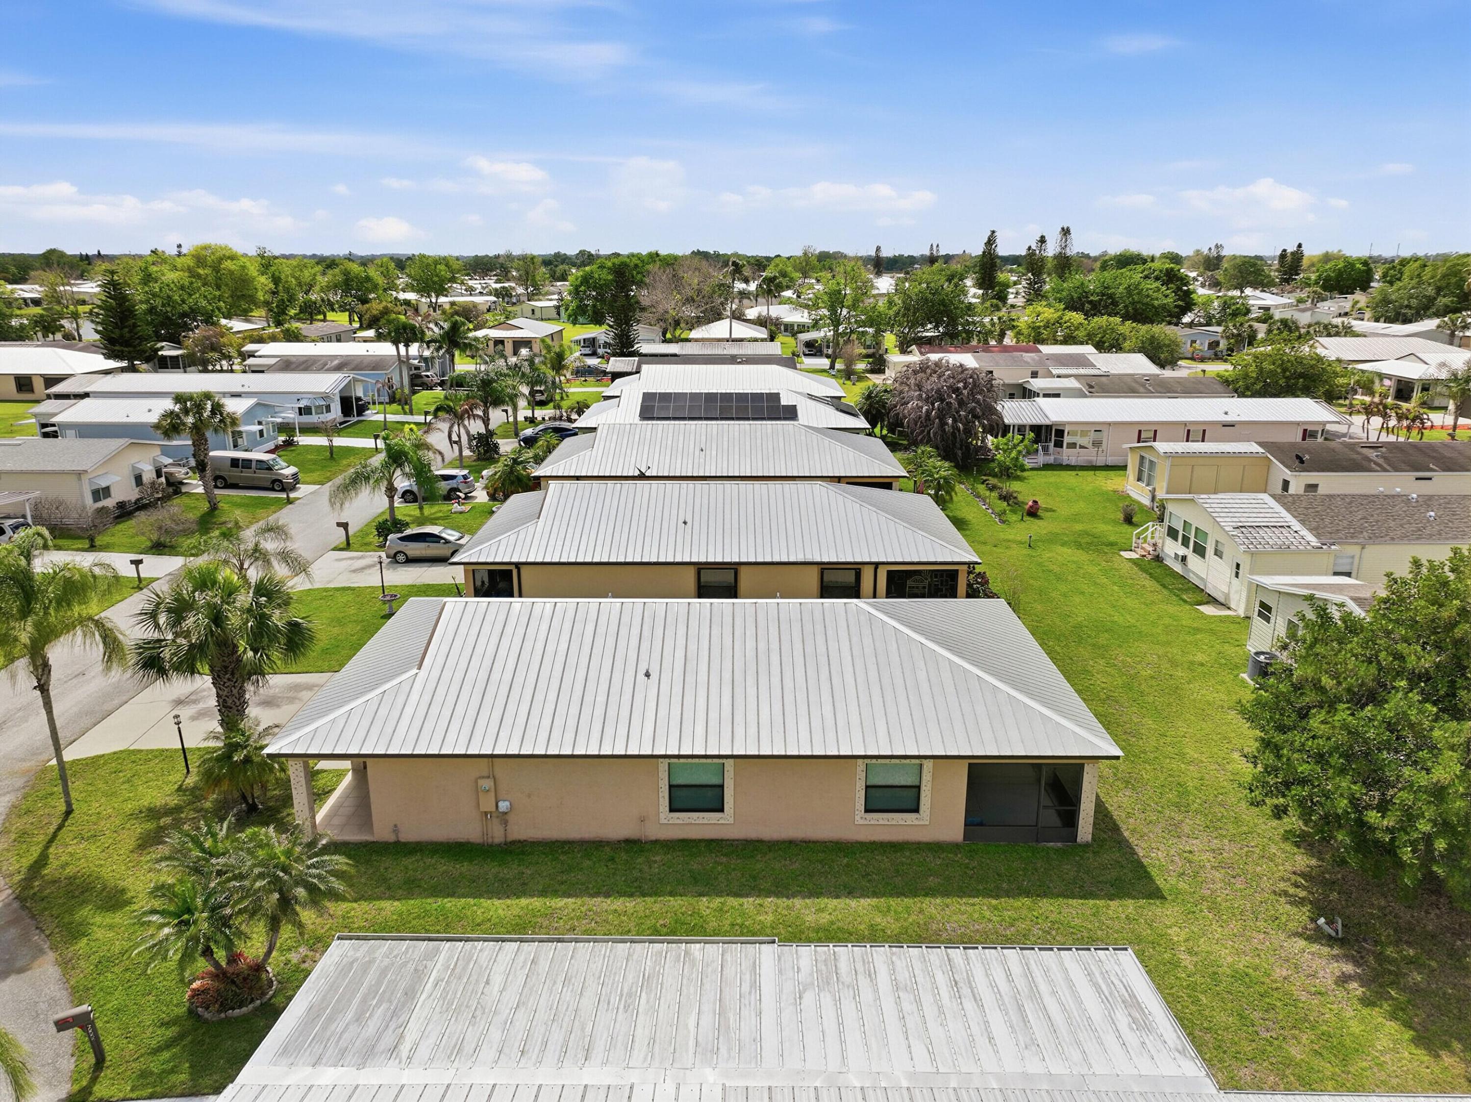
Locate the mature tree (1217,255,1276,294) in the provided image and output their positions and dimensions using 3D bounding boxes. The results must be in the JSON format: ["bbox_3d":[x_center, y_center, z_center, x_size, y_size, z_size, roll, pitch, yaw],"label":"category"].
[{"bbox_3d":[130.634,-68.493,261.245,13.365,14.393,12.697,0,16,0],"label":"mature tree"}]

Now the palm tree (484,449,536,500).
[{"bbox_3d":[-12.280,-3.787,55.442,2.900,3.200,2.800,0,16,0],"label":"palm tree"}]

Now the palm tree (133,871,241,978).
[{"bbox_3d":[-10.673,7.516,20.026,2.050,2.284,2.050,0,16,0],"label":"palm tree"}]

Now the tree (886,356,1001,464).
[{"bbox_3d":[14.101,-9.571,68.550,7.900,7.000,7.500,0,16,0],"label":"tree"}]

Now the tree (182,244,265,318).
[{"bbox_3d":[-89.972,-46.036,179.274,14.800,15.300,13.500,0,16,0],"label":"tree"}]

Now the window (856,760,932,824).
[{"bbox_3d":[3.723,5.639,23.941,1.750,1.740,0.120,0,16,0],"label":"window"}]

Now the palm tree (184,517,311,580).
[{"bbox_3d":[-18.325,1.047,38.349,4.500,4.574,4.500,0,16,0],"label":"palm tree"}]

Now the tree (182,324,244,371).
[{"bbox_3d":[-64.664,-25.137,126.240,6.860,5.676,6.860,0,16,0],"label":"tree"}]

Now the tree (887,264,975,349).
[{"bbox_3d":[28.824,-35.807,150.496,12.834,12.724,12.834,0,16,0],"label":"tree"}]

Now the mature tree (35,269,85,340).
[{"bbox_3d":[-110.111,-39.976,166.323,6.932,11.502,6.932,0,16,0],"label":"mature tree"}]

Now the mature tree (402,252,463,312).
[{"bbox_3d":[-73.285,-64.732,247.759,14.251,14.615,13.539,0,16,0],"label":"mature tree"}]

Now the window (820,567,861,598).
[{"bbox_3d":[4.106,1.410,39.594,1.580,1.551,0.120,0,16,0],"label":"window"}]

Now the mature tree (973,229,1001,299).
[{"bbox_3d":[65.575,-73.384,265.050,6.200,20.000,6.000,0,16,0],"label":"mature tree"}]

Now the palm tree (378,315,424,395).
[{"bbox_3d":[-28.605,-15.867,87.548,4.100,8.500,3.900,0,16,0],"label":"palm tree"}]

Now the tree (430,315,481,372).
[{"bbox_3d":[-32.677,-24.035,119.511,6.130,7.258,5.946,0,16,0],"label":"tree"}]

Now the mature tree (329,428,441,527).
[{"bbox_3d":[-17.452,-3.374,50.847,5.403,5.487,4.862,0,16,0],"label":"mature tree"}]

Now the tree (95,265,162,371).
[{"bbox_3d":[-61.629,-22.078,102.906,5.926,12.673,5.926,0,16,0],"label":"tree"}]

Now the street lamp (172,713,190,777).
[{"bbox_3d":[-14.926,5.236,27.539,0.250,1.818,0.250,0,16,0],"label":"street lamp"}]

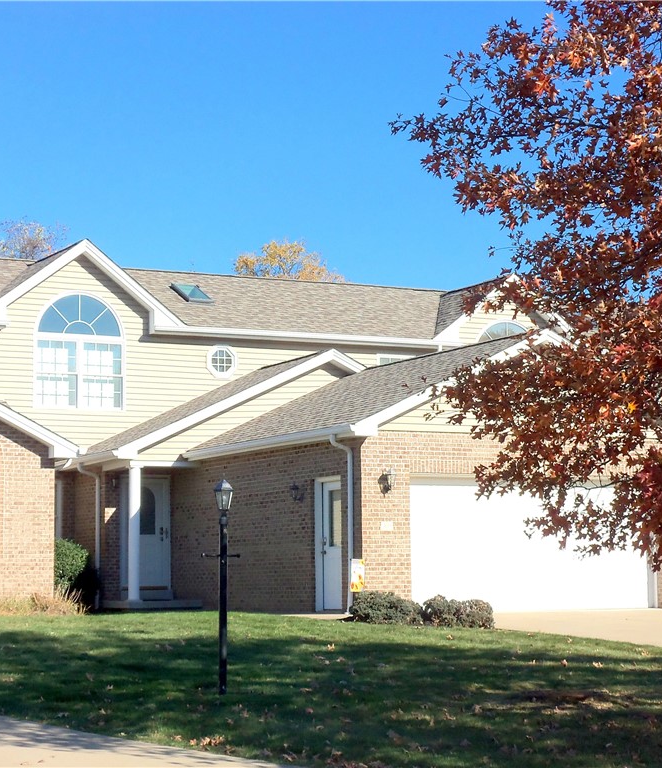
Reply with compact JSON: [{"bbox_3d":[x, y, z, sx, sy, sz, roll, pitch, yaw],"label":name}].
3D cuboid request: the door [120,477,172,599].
[{"bbox_3d":[-3.572,2.893,35.180,1.021,2.274,0.130,3,-7,-27],"label":"door"}]

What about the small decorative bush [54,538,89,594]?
[{"bbox_3d":[-4.647,3.225,31.800,0.920,1.050,0.900,3,-7,-29],"label":"small decorative bush"}]

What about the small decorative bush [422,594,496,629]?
[{"bbox_3d":[1.797,3.206,25.850,1.020,0.490,1.000,3,-7,-29],"label":"small decorative bush"}]

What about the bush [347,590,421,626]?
[{"bbox_3d":[0.805,3.241,26.600,1.050,0.500,1.000,3,-7,-29],"label":"bush"}]

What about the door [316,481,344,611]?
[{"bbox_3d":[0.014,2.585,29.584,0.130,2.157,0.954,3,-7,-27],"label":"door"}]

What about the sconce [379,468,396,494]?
[{"bbox_3d":[0.846,1.478,27.638,0.170,0.400,0.230,3,-7,-29],"label":"sconce"}]

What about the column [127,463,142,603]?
[{"bbox_3d":[-3.420,2.596,31.950,0.240,2.420,0.240,-1,-6,0],"label":"column"}]

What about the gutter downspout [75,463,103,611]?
[{"bbox_3d":[-4.621,2.893,34.879,0.454,2.796,0.090,3,-7,-27],"label":"gutter downspout"}]

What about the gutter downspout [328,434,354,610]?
[{"bbox_3d":[0.141,2.185,28.780,0.394,2.785,0.090,3,-7,-27],"label":"gutter downspout"}]

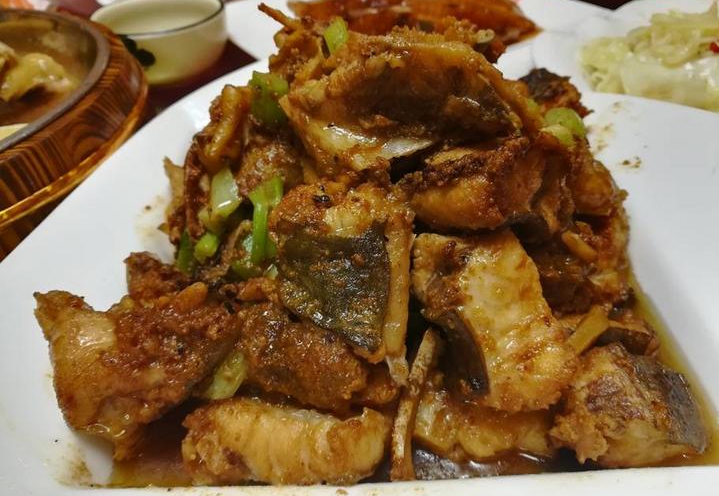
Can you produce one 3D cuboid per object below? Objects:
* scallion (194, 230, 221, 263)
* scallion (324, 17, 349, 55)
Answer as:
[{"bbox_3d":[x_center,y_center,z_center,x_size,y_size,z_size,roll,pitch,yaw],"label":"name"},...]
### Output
[{"bbox_3d":[-0.072,-0.001,0.255,0.010,0.011,0.016,24,84,-14],"label":"scallion"},{"bbox_3d":[-0.012,-0.112,0.285,0.012,0.021,0.010,11,21,-7],"label":"scallion"}]

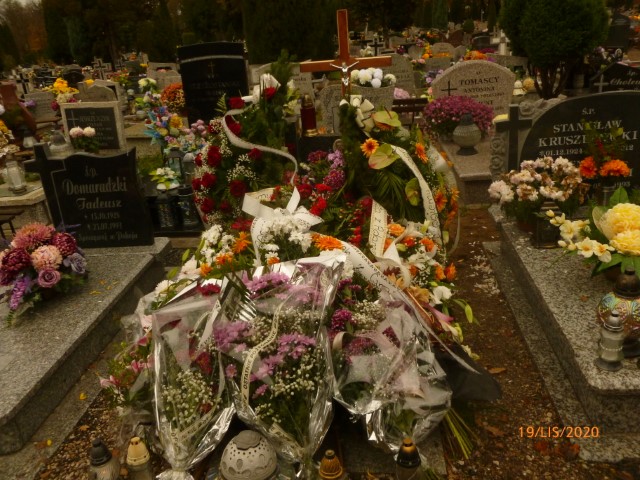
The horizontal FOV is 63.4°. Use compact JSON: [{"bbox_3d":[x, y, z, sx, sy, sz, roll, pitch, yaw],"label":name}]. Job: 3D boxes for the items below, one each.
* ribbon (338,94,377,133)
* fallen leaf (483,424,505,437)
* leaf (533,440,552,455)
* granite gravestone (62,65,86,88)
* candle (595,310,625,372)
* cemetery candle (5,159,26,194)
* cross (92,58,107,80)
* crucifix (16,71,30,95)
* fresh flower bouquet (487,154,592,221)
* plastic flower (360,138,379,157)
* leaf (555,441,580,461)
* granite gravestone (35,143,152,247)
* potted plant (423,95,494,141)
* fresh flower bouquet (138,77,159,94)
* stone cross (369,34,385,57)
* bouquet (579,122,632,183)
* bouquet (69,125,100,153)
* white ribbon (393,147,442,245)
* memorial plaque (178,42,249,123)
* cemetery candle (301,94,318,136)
[{"bbox_3d":[0.223,-0.753,3.080,0.220,0.210,0.130,-3,23,5],"label":"ribbon"},{"bbox_3d":[0.680,0.745,2.018,0.085,0.018,0.050,14,28,38],"label":"fallen leaf"},{"bbox_3d":[0.824,0.770,1.922,0.068,0.018,0.060,-2,22,8],"label":"leaf"},{"bbox_3d":[-5.755,-3.808,12.379,0.530,0.680,0.120,-3,23,5],"label":"granite gravestone"},{"bbox_3d":[1.091,0.364,1.922,0.103,0.226,0.103,-2,22,8],"label":"candle"},{"bbox_3d":[-2.704,-0.590,4.600,0.145,0.345,0.145,-1,20,7],"label":"cemetery candle"},{"bbox_3d":[-5.239,-4.039,12.300,0.320,0.500,0.090,-3,23,5],"label":"cross"},{"bbox_3d":[-5.492,-2.902,9.599,0.250,0.430,0.060,-2,22,8],"label":"crucifix"},{"bbox_3d":[1.418,-0.288,3.380,0.610,0.509,0.488,-1,20,7],"label":"fresh flower bouquet"},{"bbox_3d":[0.261,-0.487,2.728,0.094,0.094,0.045,-2,11,8],"label":"plastic flower"},{"bbox_3d":[0.991,0.841,2.070,0.090,0.025,0.095,-1,20,7],"label":"leaf"},{"bbox_3d":[-1.440,-0.288,3.292,0.687,0.687,0.100,-3,23,5],"label":"granite gravestone"},{"bbox_3d":[1.492,-1.308,5.600,0.754,0.512,0.716,-1,20,7],"label":"potted plant"},{"bbox_3d":[-2.650,-2.387,8.000,0.270,0.250,0.250,-3,23,5],"label":"fresh flower bouquet"},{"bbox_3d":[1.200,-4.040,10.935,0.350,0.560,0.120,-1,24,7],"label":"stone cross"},{"bbox_3d":[1.638,-0.504,2.980,0.260,0.310,0.220,-3,23,5],"label":"bouquet"},{"bbox_3d":[-2.393,-1.021,5.260,0.290,0.280,0.220,-2,22,8],"label":"bouquet"},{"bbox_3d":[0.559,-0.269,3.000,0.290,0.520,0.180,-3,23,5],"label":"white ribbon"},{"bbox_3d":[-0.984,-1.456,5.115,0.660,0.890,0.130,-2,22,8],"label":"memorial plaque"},{"bbox_3d":[-0.064,-0.763,3.177,0.098,0.250,0.098,-2,22,8],"label":"cemetery candle"}]

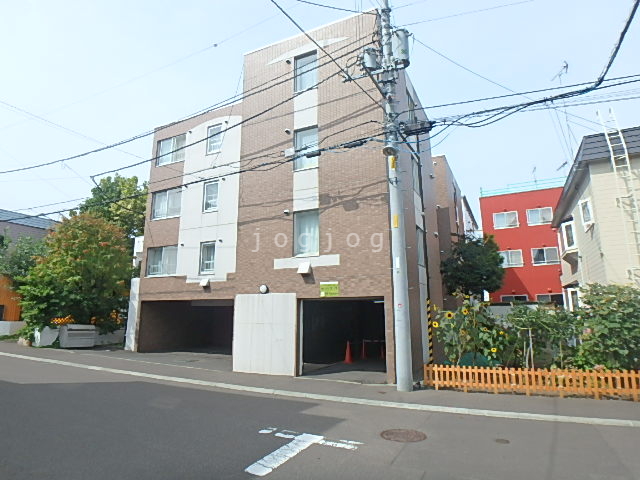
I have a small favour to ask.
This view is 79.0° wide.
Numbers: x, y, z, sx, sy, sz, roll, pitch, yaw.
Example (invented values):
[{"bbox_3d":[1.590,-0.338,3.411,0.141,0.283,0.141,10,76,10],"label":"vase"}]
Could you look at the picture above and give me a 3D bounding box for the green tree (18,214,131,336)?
[{"bbox_3d":[-13.105,2.200,20.690,5.023,6.571,5.023,-6,-13,24],"label":"green tree"}]

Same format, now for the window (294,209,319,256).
[{"bbox_3d":[-0.378,-0.193,11.040,0.840,1.350,0.120,-6,-12,25],"label":"window"}]

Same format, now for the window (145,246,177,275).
[{"bbox_3d":[-7.167,0.964,17.559,1.820,1.340,0.130,-6,-13,24],"label":"window"}]

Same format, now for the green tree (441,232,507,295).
[{"bbox_3d":[6.825,2.363,17.094,2.717,5.037,2.717,-6,-13,24],"label":"green tree"}]

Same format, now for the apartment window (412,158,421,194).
[{"bbox_3d":[3.602,-2.348,14.535,0.150,1.350,1.200,-6,-13,26],"label":"apartment window"}]

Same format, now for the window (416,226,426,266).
[{"bbox_3d":[3.633,0.285,14.033,0.150,1.350,1.200,-6,-13,26],"label":"window"}]

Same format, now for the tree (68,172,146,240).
[{"bbox_3d":[-14.741,1.124,27.057,5.666,11.108,5.666,-6,-13,24],"label":"tree"}]

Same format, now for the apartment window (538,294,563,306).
[{"bbox_3d":[14.407,3.959,24.231,1.460,1.090,0.130,-6,-13,24],"label":"apartment window"}]

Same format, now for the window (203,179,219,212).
[{"bbox_3d":[-4.680,-1.856,16.655,0.850,1.360,0.150,-6,-13,26],"label":"window"}]

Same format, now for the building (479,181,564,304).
[{"bbox_3d":[16.028,2.123,27.320,7.500,9.700,8.000,-6,-13,26],"label":"building"}]

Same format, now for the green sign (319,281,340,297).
[{"bbox_3d":[0.264,1.376,10.829,0.600,0.410,0.040,-6,-13,26],"label":"green sign"}]

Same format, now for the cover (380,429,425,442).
[{"bbox_3d":[1.179,2.771,5.482,0.650,0.040,0.650,0,-11,0],"label":"cover"}]

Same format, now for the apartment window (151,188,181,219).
[{"bbox_3d":[-7.027,-1.651,17.802,1.820,1.360,0.150,-6,-13,26],"label":"apartment window"}]

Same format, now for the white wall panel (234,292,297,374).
[{"bbox_3d":[-1.669,2.764,11.600,2.130,2.340,0.150,-6,-13,24],"label":"white wall panel"}]

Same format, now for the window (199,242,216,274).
[{"bbox_3d":[-4.770,0.770,16.482,0.800,1.380,0.130,-6,-13,24],"label":"window"}]

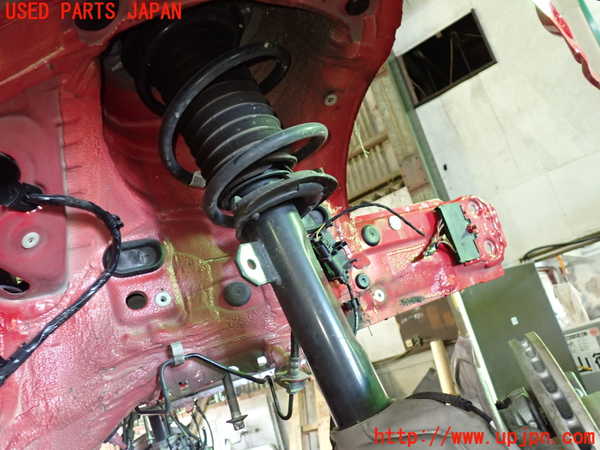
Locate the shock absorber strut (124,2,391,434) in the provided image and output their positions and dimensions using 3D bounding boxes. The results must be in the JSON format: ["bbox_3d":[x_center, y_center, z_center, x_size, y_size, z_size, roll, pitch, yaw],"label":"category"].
[{"bbox_3d":[-0.037,-0.043,0.589,0.175,0.537,0.170,-25,-23,0],"label":"shock absorber strut"}]

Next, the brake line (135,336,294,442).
[{"bbox_3d":[-0.110,0.218,0.677,0.210,0.138,0.075,-16,-14,0],"label":"brake line"}]

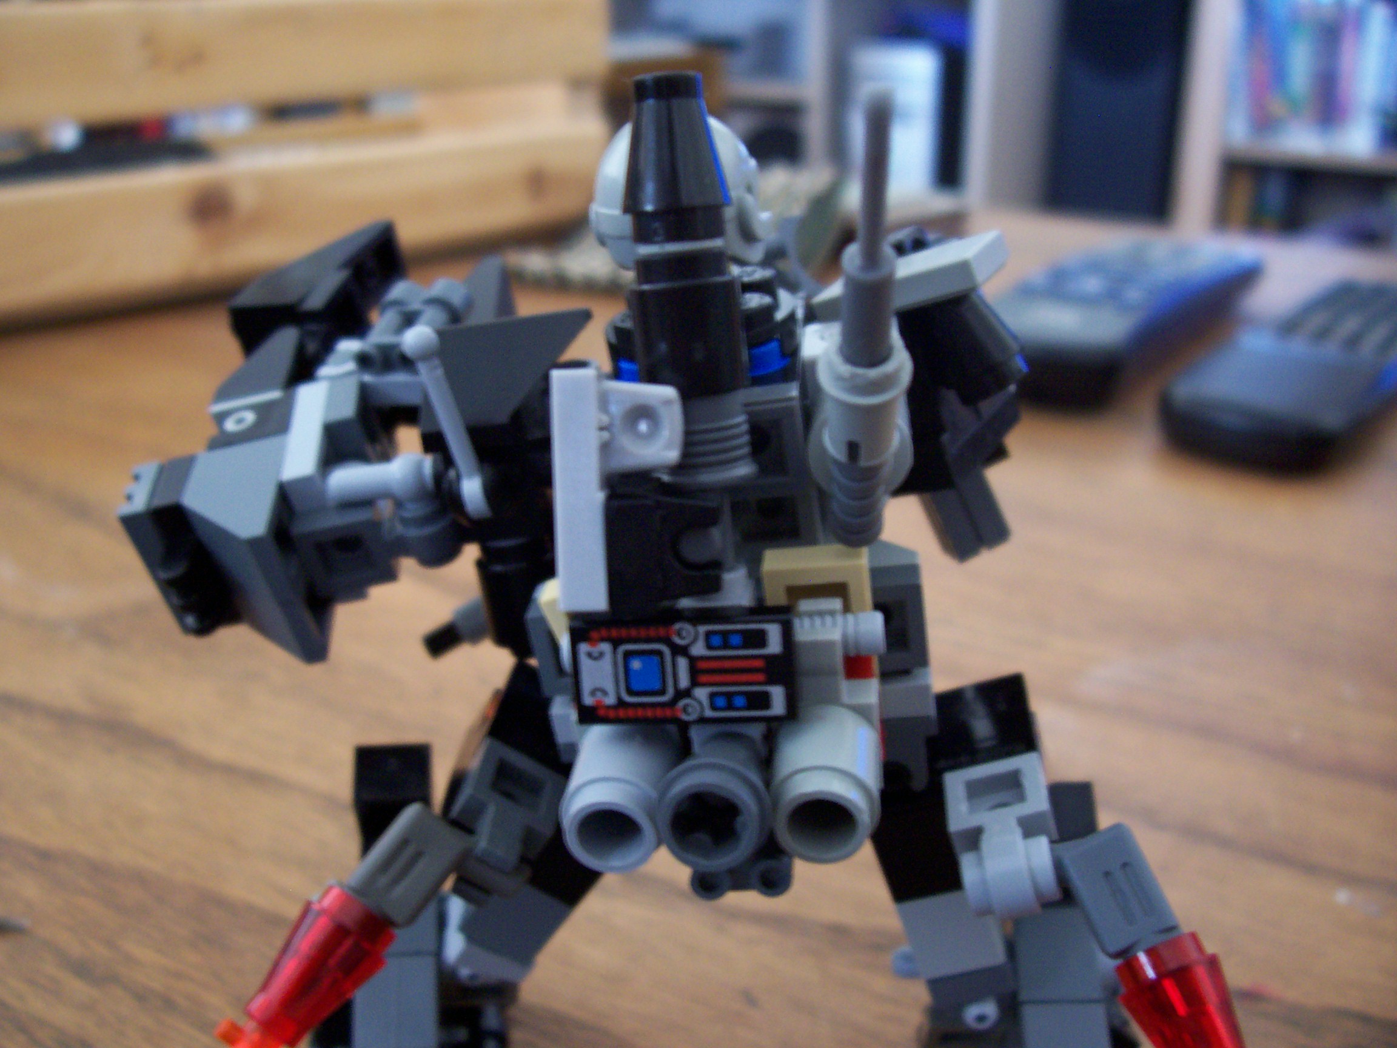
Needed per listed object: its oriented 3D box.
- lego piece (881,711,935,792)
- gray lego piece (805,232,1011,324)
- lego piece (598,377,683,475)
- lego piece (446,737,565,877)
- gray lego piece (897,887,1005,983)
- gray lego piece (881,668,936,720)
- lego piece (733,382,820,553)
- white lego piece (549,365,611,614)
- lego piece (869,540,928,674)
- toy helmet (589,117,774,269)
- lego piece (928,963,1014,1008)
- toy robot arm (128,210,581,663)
[{"bbox_3d":[0.018,0.020,0.119,0.006,0.007,0.007,3,22,7],"label":"lego piece"},{"bbox_3d":[0.019,-0.022,0.124,0.016,0.003,0.008,-10,25,37],"label":"gray lego piece"},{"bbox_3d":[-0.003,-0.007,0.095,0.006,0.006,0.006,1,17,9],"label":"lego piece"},{"bbox_3d":[-0.017,0.024,0.118,0.008,0.009,0.006,25,20,-5],"label":"lego piece"},{"bbox_3d":[0.024,0.038,0.133,0.008,0.009,0.008,-17,23,10],"label":"gray lego piece"},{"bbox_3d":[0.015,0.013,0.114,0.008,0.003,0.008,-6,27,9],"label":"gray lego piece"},{"bbox_3d":[0.007,-0.005,0.121,0.008,0.016,0.008,3,22,7],"label":"lego piece"},{"bbox_3d":[-0.007,-0.003,0.094,0.003,0.016,0.008,1,17,9],"label":"white lego piece"},{"bbox_3d":[0.015,0.007,0.114,0.008,0.008,0.009,-6,27,9],"label":"lego piece"},{"bbox_3d":[-0.002,-0.028,0.118,0.014,0.013,0.014,2,20,20],"label":"toy helmet"},{"bbox_3d":[0.026,0.043,0.135,0.008,0.003,0.008,-10,18,5],"label":"lego piece"},{"bbox_3d":[-0.029,-0.008,0.122,0.034,0.030,0.030,3,22,7],"label":"toy robot arm"}]

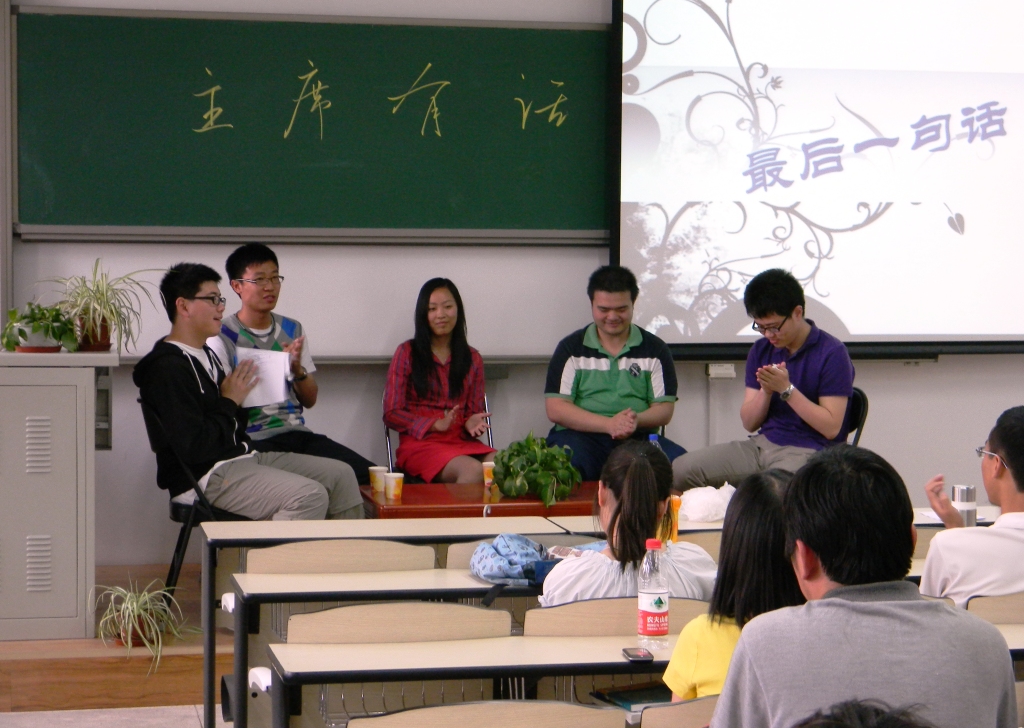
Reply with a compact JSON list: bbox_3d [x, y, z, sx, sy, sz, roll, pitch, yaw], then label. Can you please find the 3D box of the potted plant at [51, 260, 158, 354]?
[{"bbox_3d":[-1.512,-0.216,7.320,0.380,0.345,0.360,0,3,-11],"label":"potted plant"}]

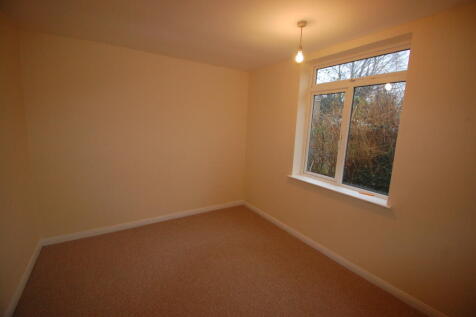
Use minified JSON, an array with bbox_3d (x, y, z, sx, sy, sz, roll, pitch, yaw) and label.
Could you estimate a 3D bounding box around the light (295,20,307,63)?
[{"bbox_3d":[0.562,-1.045,1.785,0.086,0.340,0.086,5,9,17],"label":"light"}]

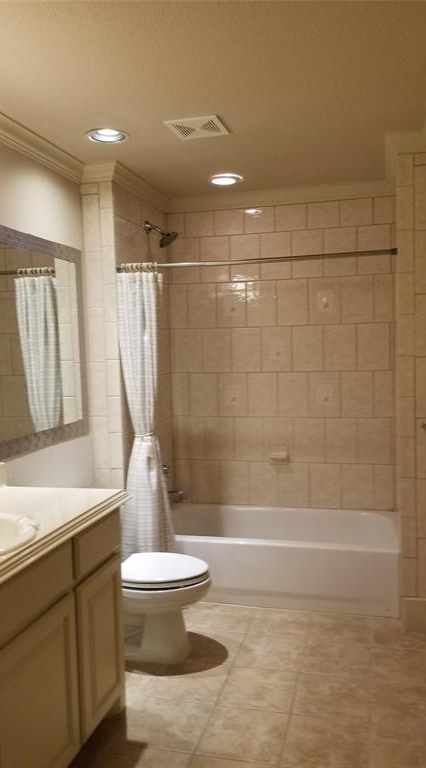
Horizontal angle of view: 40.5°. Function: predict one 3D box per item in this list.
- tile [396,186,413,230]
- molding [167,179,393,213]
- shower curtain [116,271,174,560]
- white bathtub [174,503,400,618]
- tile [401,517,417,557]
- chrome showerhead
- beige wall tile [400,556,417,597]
[{"bbox_3d":[0.930,-0.849,2.787,0.074,0.201,0.013,0,4,15],"label":"tile"},{"bbox_3d":[0.388,-1.197,3.689,1.477,0.090,0.076,0,4,15],"label":"molding"},{"bbox_3d":[-0.396,0.256,3.243,0.330,1.760,0.150,-1,4,15],"label":"shower curtain"},{"bbox_3d":[0.355,1.040,3.585,1.506,0.367,0.744,0,4,16],"label":"white bathtub"},{"bbox_3d":[0.985,0.765,2.892,0.076,0.202,0.010,0,4,16],"label":"tile"},{"bbox_3d":[-0.312,-0.946,3.630,0.212,0.168,0.120,-1,4,15],"label":"chrome showerhead"},{"bbox_3d":[0.983,0.975,2.910,0.078,0.197,0.010,-1,4,15],"label":"beige wall tile"}]

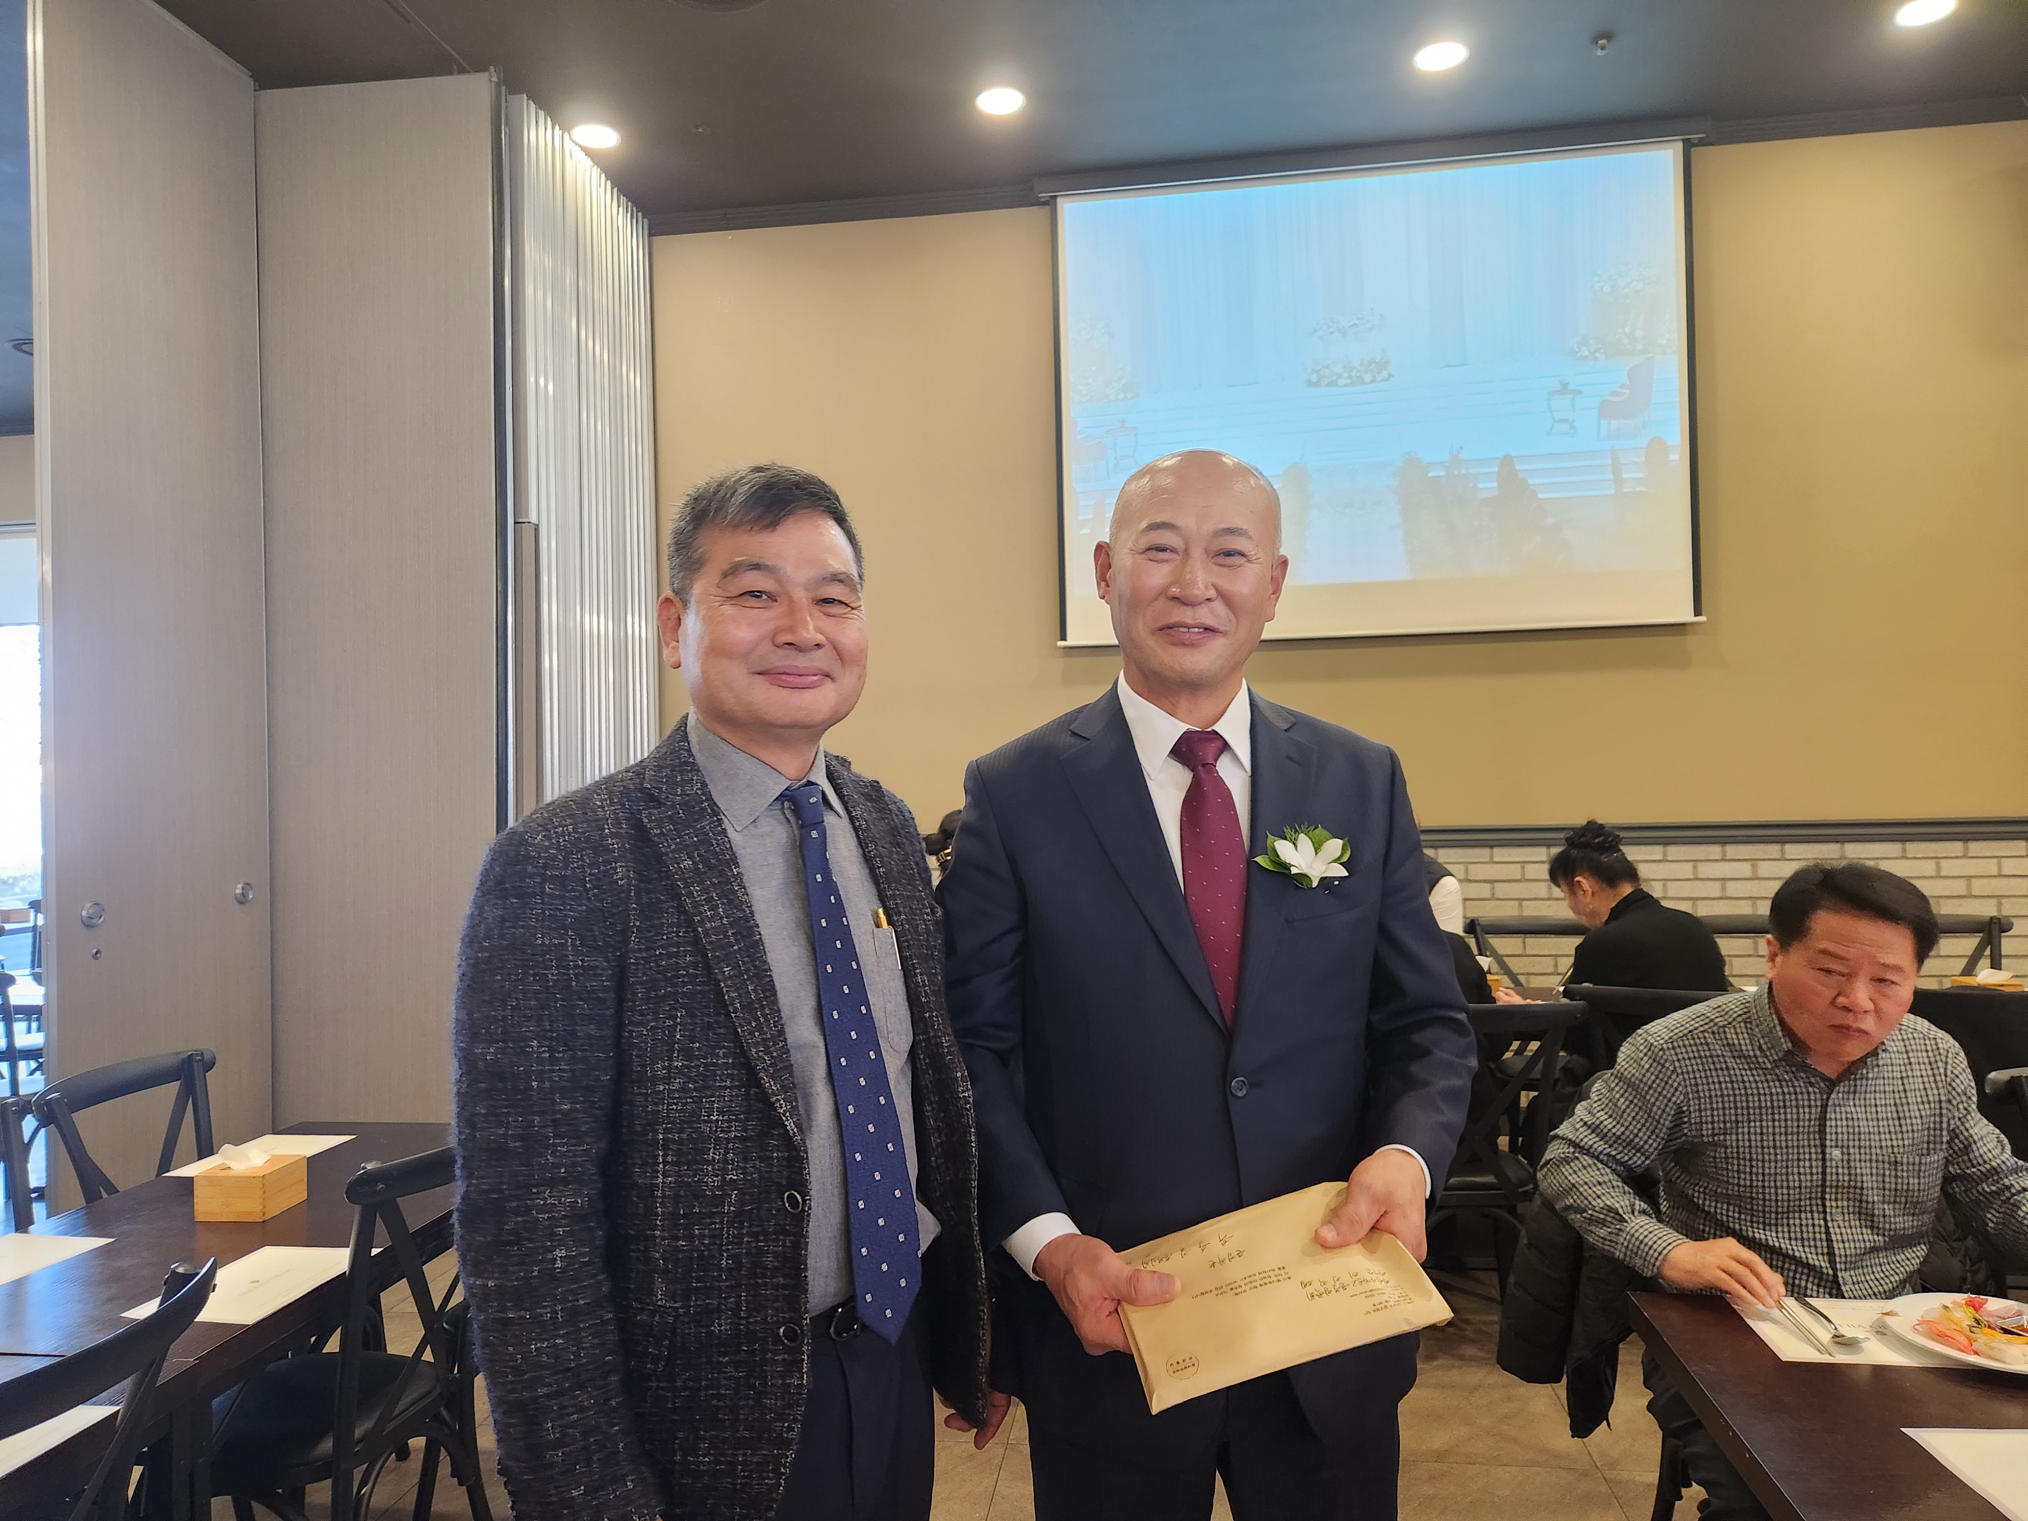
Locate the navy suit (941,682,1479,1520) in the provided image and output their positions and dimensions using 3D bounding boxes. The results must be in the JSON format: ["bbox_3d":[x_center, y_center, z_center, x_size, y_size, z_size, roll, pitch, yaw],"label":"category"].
[{"bbox_3d":[0.199,0.657,1.345,0.540,1.480,0.360,-1,0,0],"label":"navy suit"}]

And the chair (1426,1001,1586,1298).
[{"bbox_3d":[1.103,0.998,3.311,0.480,0.880,0.510,-1,0,9],"label":"chair"}]

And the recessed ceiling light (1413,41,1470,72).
[{"bbox_3d":[1.342,-2.223,4.225,0.178,0.040,0.178,-1,0,9],"label":"recessed ceiling light"}]

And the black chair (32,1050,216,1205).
[{"bbox_3d":[-1.521,1.049,2.645,0.510,0.880,0.460,-1,0,9],"label":"black chair"}]

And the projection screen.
[{"bbox_3d":[1.268,-1.294,4.867,2.267,1.681,0.050,-1,0,9],"label":"projection screen"}]

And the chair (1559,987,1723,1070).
[{"bbox_3d":[1.651,0.987,3.430,0.470,0.880,0.510,-1,0,17],"label":"chair"}]

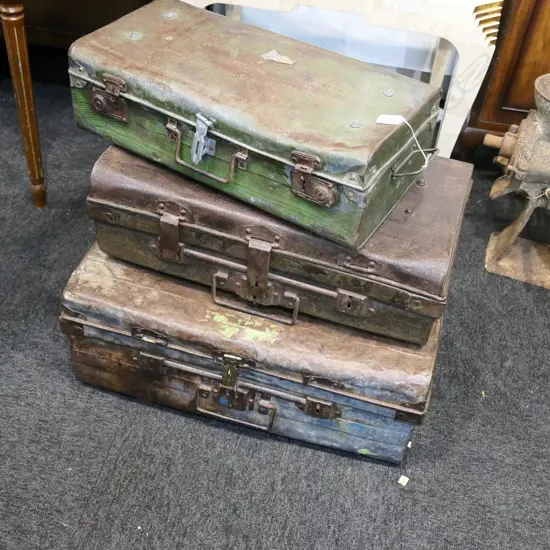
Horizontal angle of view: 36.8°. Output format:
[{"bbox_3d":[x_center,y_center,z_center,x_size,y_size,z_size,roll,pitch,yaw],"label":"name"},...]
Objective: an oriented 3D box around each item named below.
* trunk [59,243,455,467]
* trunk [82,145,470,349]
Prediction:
[{"bbox_3d":[-0.024,0.081,1.665,0.690,0.273,0.378,14,46,7],"label":"trunk"},{"bbox_3d":[0.017,-0.125,1.545,0.646,0.182,0.326,16,48,9],"label":"trunk"}]

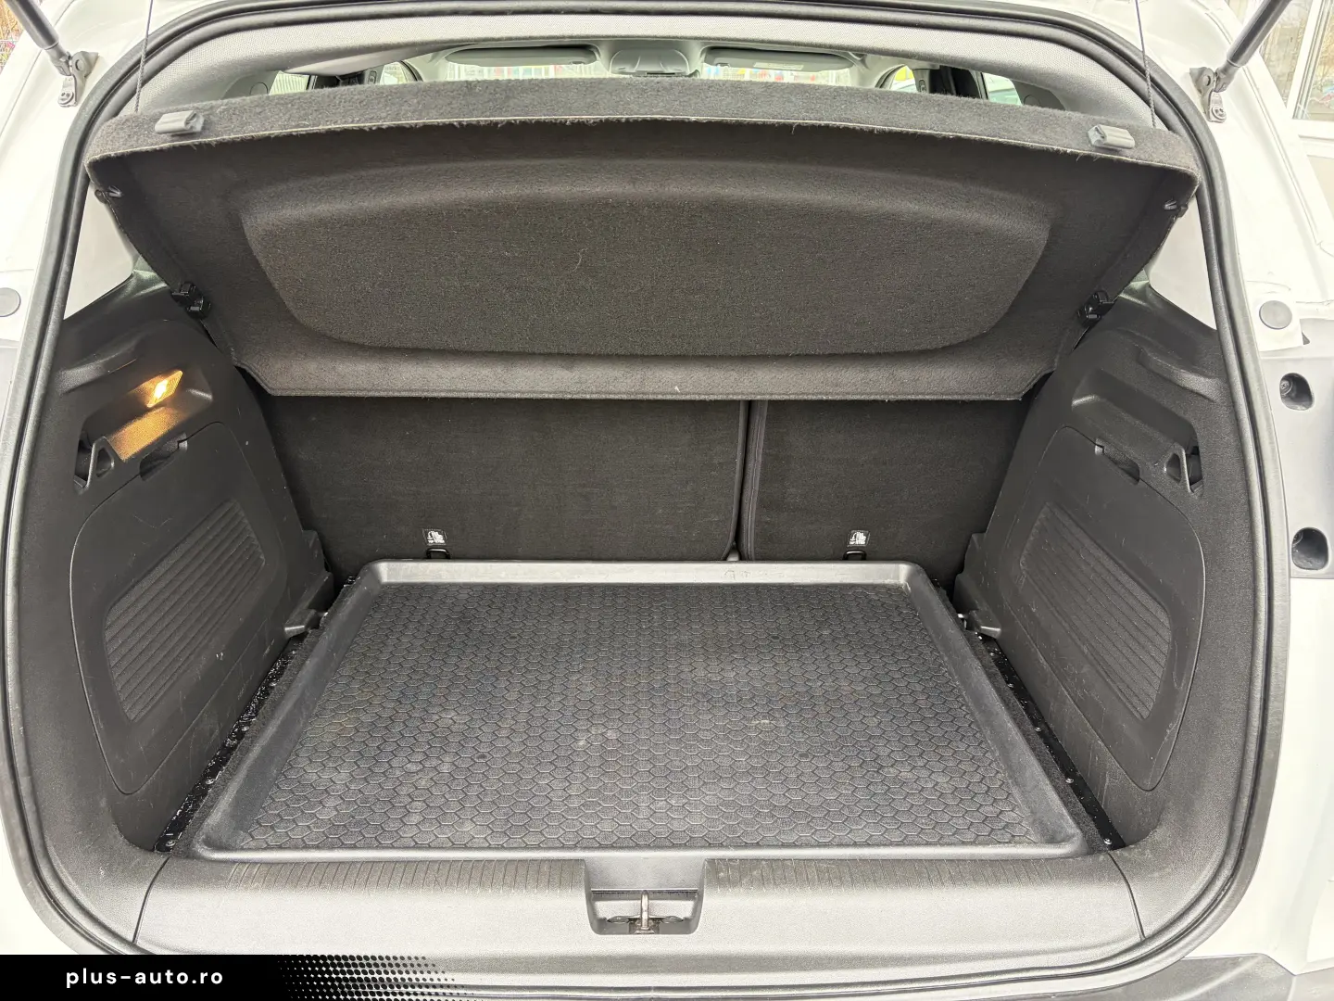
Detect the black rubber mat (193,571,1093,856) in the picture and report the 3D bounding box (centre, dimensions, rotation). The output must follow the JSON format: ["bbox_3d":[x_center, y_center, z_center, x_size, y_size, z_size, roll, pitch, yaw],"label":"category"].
[{"bbox_3d":[-0.030,0.253,1.359,0.920,0.040,0.686,0,22,-1],"label":"black rubber mat"}]

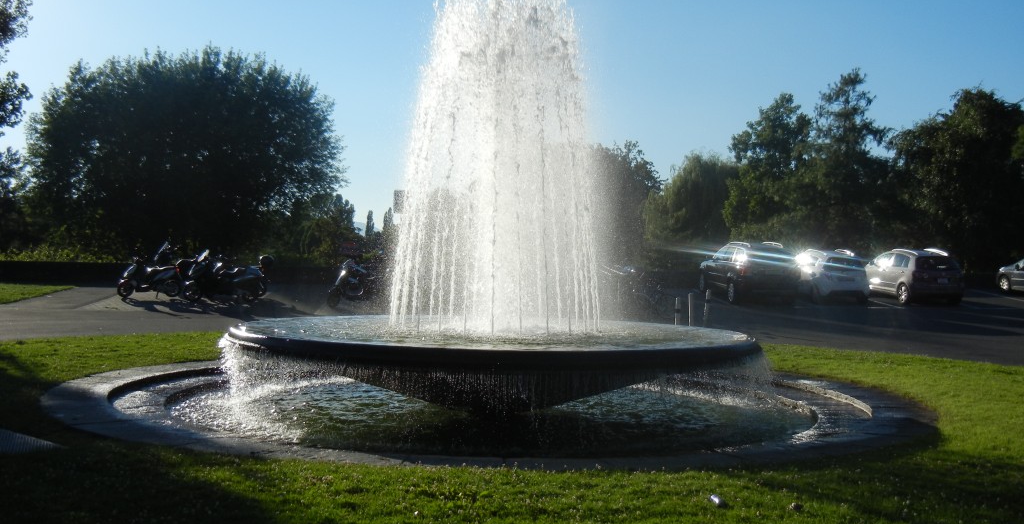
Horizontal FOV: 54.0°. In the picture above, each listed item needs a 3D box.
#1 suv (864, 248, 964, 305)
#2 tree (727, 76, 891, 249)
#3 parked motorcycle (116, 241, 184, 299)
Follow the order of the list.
[{"bbox_3d":[12.230,0.330,31.100,1.780,1.600,4.200,1,3,-2],"label":"suv"},{"bbox_3d":[14.054,-4.033,48.000,7.800,10.100,7.600,1,0,0],"label":"tree"},{"bbox_3d":[-10.019,0.359,27.800,1.850,1.240,0.740,1,0,-12],"label":"parked motorcycle"}]

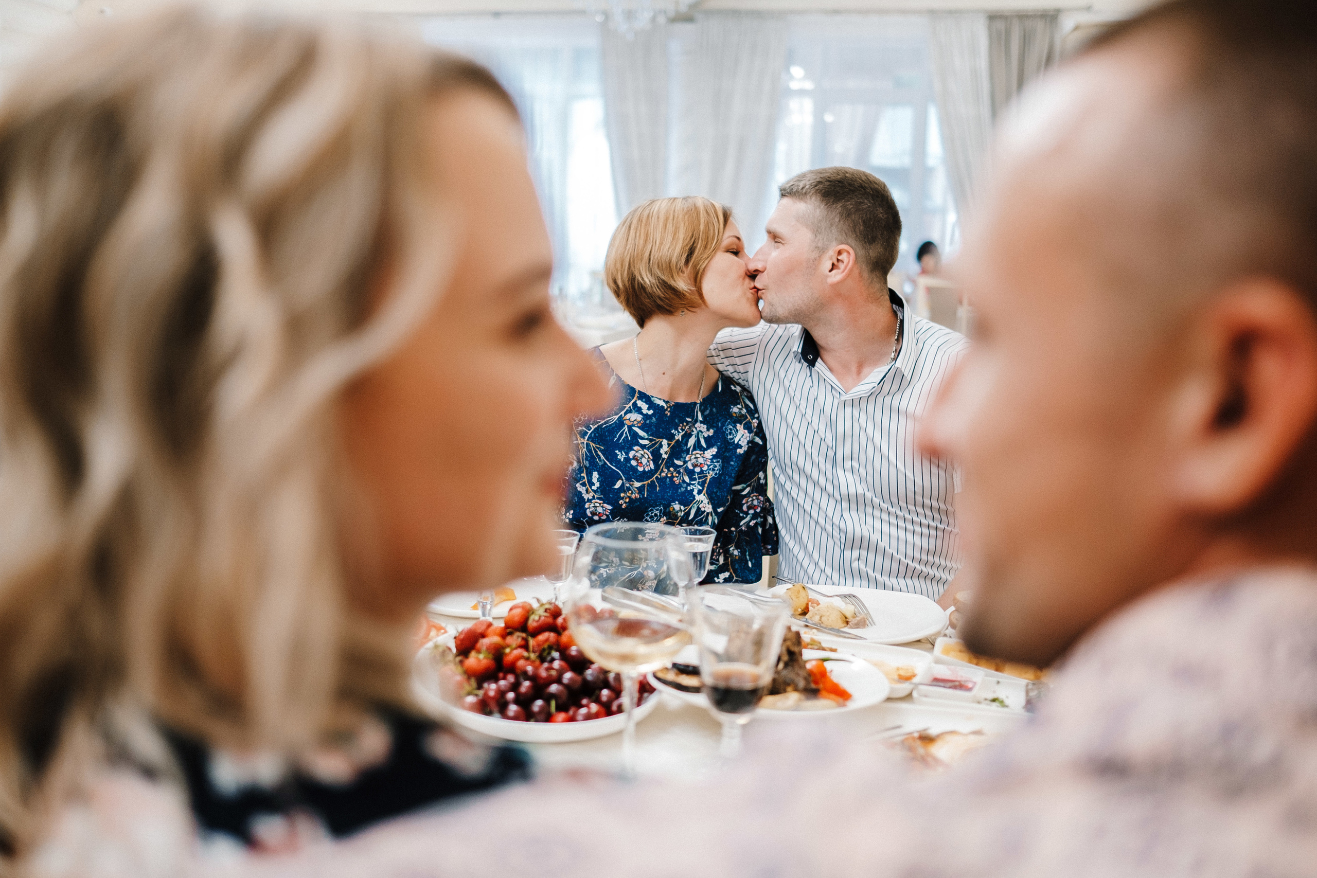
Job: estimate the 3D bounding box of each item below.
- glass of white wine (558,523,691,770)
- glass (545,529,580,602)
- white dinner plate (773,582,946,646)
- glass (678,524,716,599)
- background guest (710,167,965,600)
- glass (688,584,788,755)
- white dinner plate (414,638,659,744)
[{"bbox_3d":[-0.023,0.195,1.121,0.105,0.226,0.105,3,10,0],"label":"glass of white wine"},{"bbox_3d":[-0.124,0.170,1.591,0.051,0.103,0.051,3,10,0],"label":"glass"},{"bbox_3d":[0.234,0.226,1.590,0.238,0.023,0.238,3,10,0],"label":"white dinner plate"},{"bbox_3d":[0.049,0.170,1.619,0.051,0.107,0.051,3,10,0],"label":"glass"},{"bbox_3d":[0.238,0.274,1.874,0.580,1.330,0.750,6,11,20],"label":"background guest"},{"bbox_3d":[0.070,0.224,1.169,0.086,0.160,0.086,3,10,0],"label":"glass"},{"bbox_3d":[-0.127,0.255,1.315,0.256,0.030,0.256,2,10,0],"label":"white dinner plate"}]

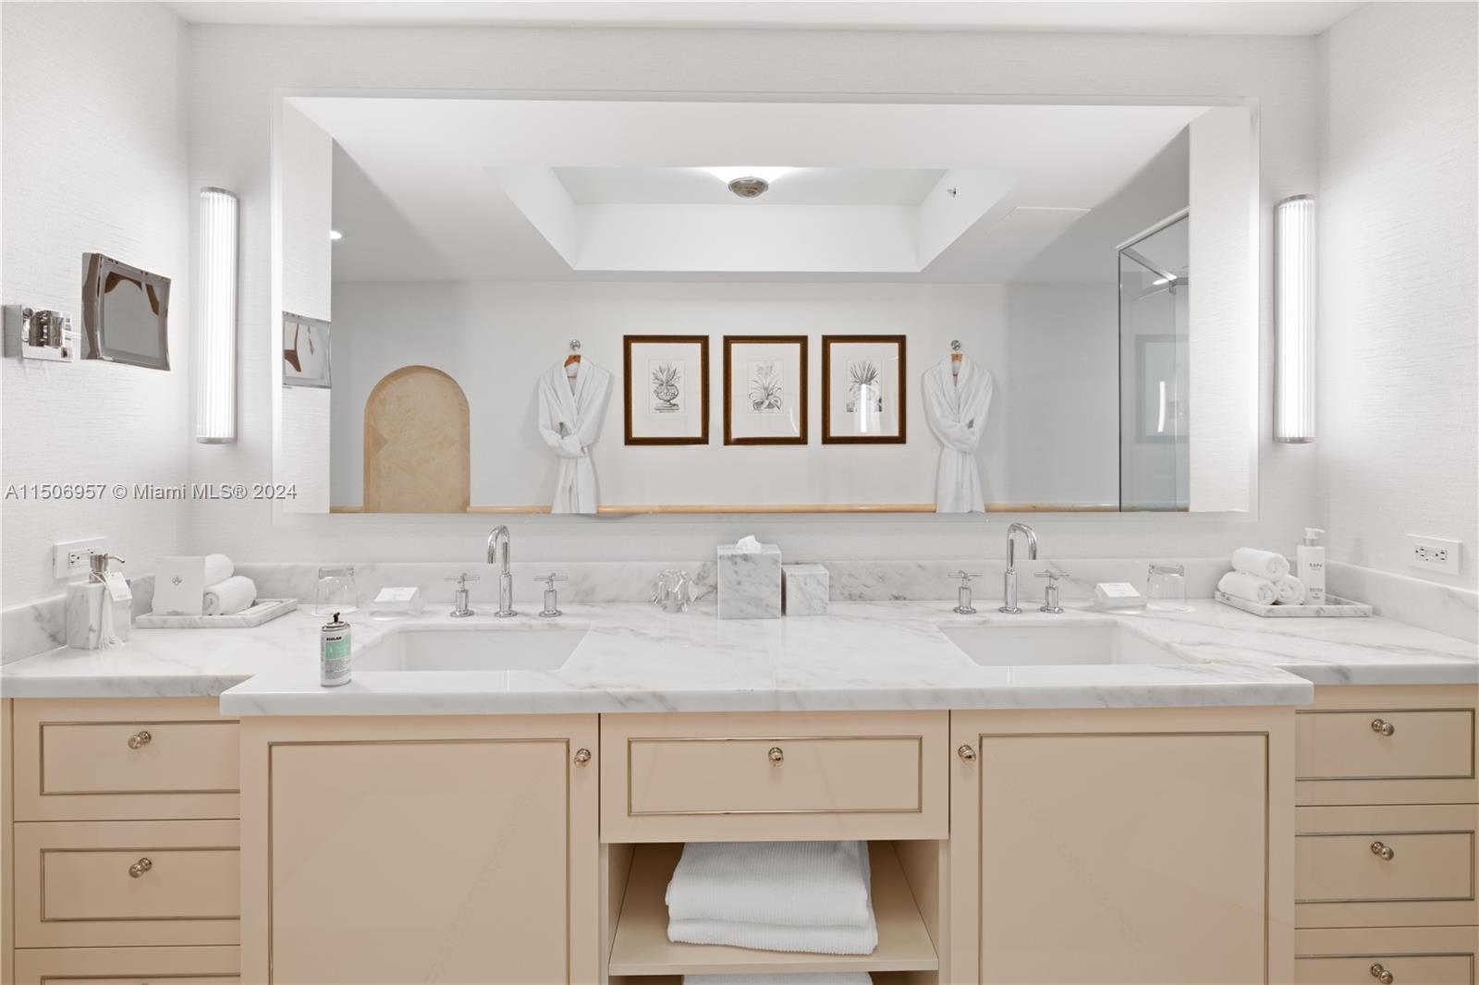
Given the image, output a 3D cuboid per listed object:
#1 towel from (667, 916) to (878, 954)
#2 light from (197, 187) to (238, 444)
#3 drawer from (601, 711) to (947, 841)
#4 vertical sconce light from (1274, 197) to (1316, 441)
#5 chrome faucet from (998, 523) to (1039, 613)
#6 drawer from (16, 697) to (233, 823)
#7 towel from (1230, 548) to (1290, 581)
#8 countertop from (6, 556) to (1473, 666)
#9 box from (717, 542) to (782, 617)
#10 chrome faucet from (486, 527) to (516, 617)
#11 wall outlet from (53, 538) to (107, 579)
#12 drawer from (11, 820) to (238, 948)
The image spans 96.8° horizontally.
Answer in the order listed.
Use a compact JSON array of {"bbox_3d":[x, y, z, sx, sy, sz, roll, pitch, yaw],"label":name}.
[{"bbox_3d":[0.073,0.785,1.327,0.375,0.050,0.310,0,3,5],"label":"towel"},{"bbox_3d":[-1.306,-0.432,1.645,0.085,0.628,0.080,0,3,-1],"label":"light"},{"bbox_3d":[0.058,0.482,1.358,0.603,0.225,0.440,0,3,-1],"label":"drawer"},{"bbox_3d":[1.448,-0.443,1.710,0.072,0.627,0.082,0,1,-1],"label":"vertical sconce light"},{"bbox_3d":[0.665,0.183,1.556,0.056,0.220,0.148,0,3,-1],"label":"chrome faucet"},{"bbox_3d":[-1.092,0.478,1.406,0.471,0.225,0.410,0,3,-1],"label":"drawer"},{"bbox_3d":[1.287,0.178,1.615,0.066,0.064,0.125,0,3,-1],"label":"towel"},{"bbox_3d":[0.064,0.274,1.400,2.950,0.137,0.617,0,3,-1],"label":"countertop"},{"bbox_3d":[0.023,0.217,1.611,0.149,0.156,0.142,0,3,-1],"label":"box"},{"bbox_3d":[-0.560,0.185,1.540,0.056,0.220,0.142,0,3,-1],"label":"chrome faucet"},{"bbox_3d":[-1.405,0.141,1.405,0.010,0.071,0.117,0,3,-1],"label":"wall outlet"},{"bbox_3d":[-1.091,0.708,1.406,0.469,0.230,0.410,0,3,-1],"label":"drawer"}]

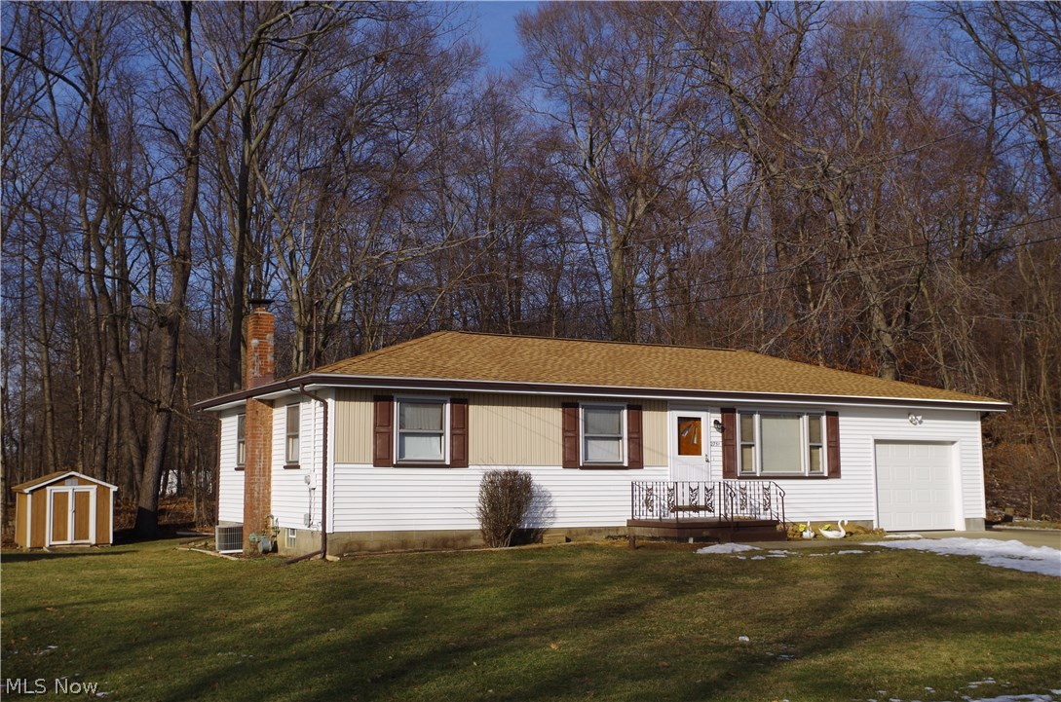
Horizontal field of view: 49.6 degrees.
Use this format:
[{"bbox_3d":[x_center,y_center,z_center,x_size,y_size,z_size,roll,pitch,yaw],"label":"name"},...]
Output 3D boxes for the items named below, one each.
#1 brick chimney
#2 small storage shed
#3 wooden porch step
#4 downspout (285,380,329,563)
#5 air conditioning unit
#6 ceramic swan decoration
[{"bbox_3d":[-5.624,1.568,23.797,0.470,5.190,0.420,3,-8,-28],"label":"brick chimney"},{"bbox_3d":[-14.430,4.875,35.518,2.716,2.259,2.312,4,-8,-32],"label":"small storage shed"},{"bbox_3d":[3.405,3.516,22.373,2.240,0.401,2.300,3,-8,-28],"label":"wooden porch step"},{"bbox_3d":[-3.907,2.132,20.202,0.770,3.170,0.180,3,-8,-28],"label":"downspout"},{"bbox_3d":[-6.278,3.981,24.211,0.620,0.565,0.580,3,-8,-28],"label":"air conditioning unit"},{"bbox_3d":[6.373,3.747,24.124,0.590,0.390,0.260,1,-7,-7],"label":"ceramic swan decoration"}]

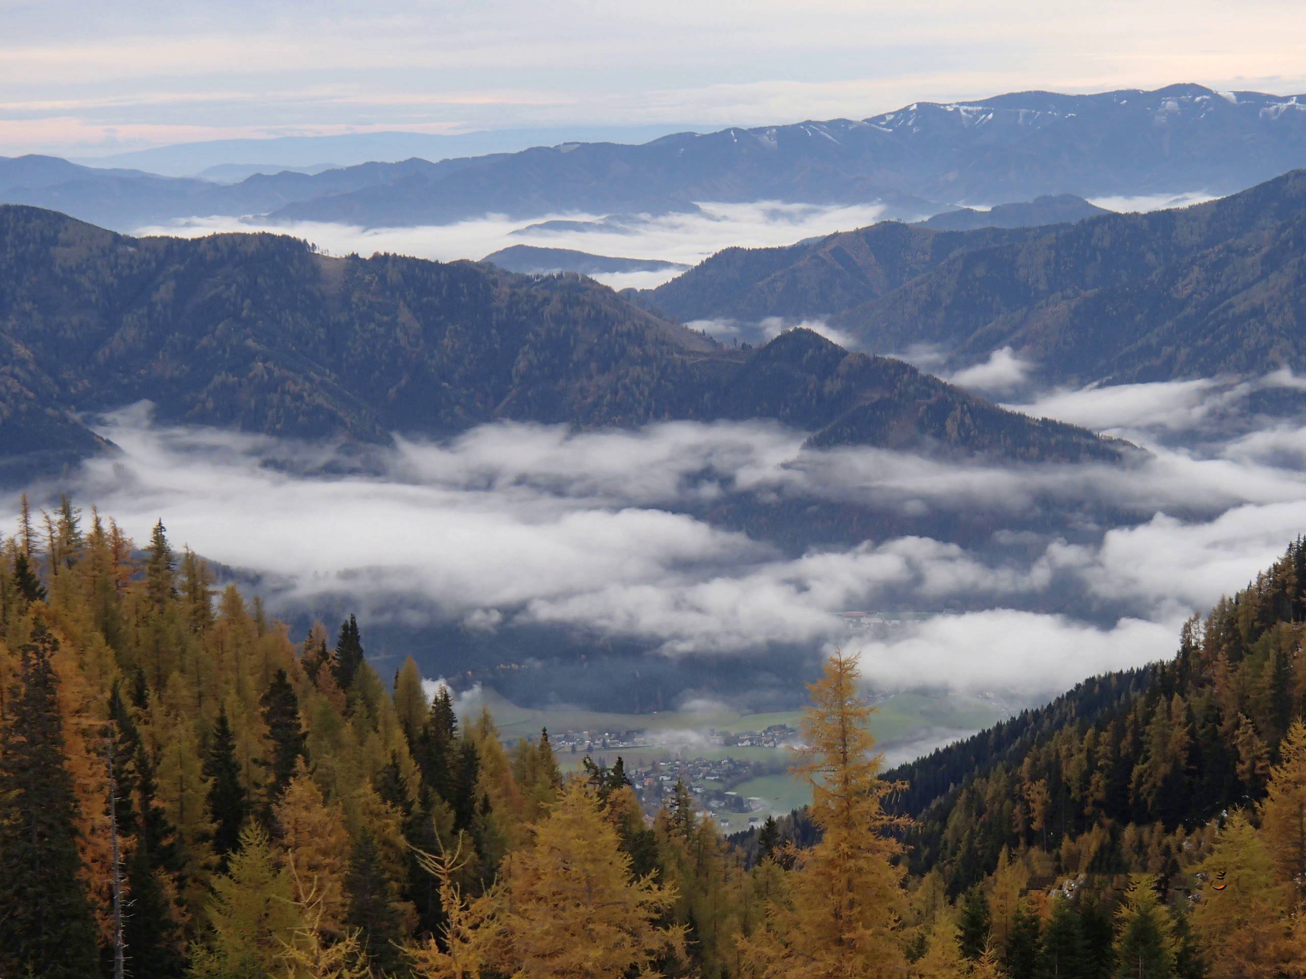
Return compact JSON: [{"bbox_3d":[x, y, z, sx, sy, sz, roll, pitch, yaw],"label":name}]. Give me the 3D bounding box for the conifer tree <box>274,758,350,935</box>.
[{"bbox_3d":[-19.660,20.950,170.000,4.480,11.460,4.480,0,7,0],"label":"conifer tree"}]

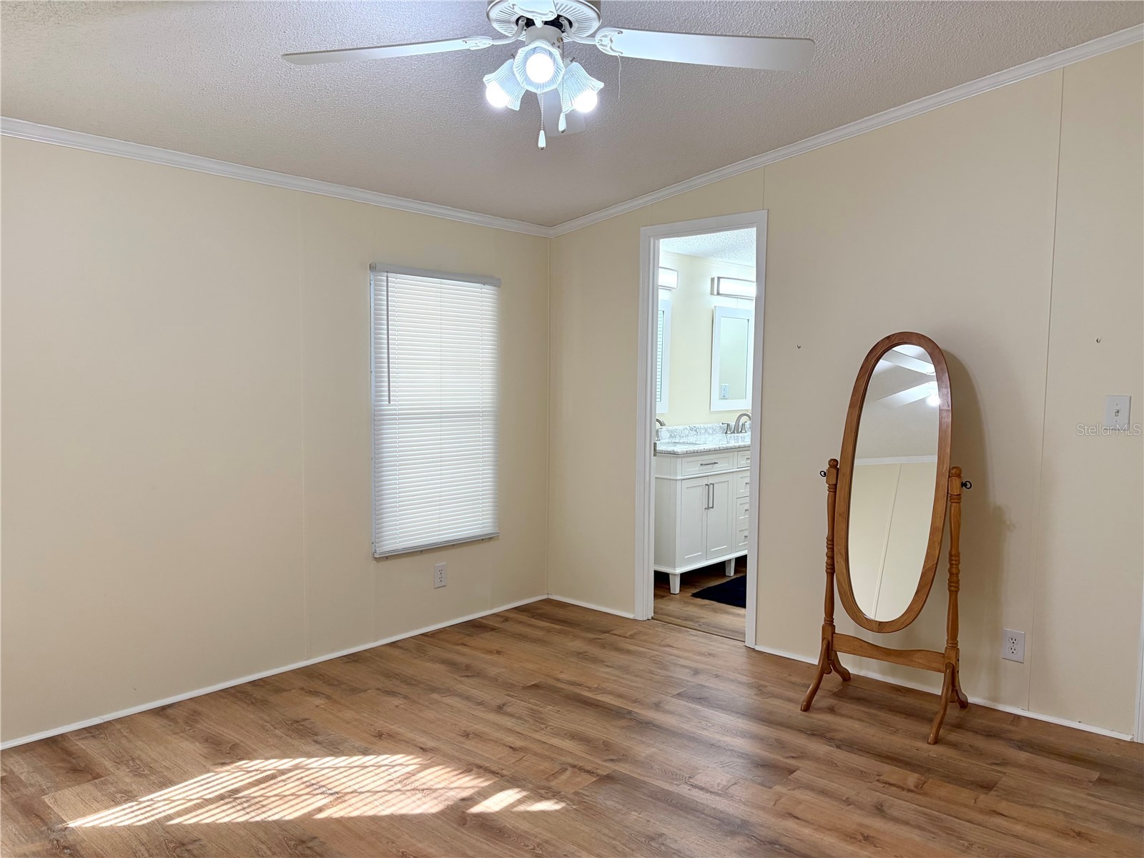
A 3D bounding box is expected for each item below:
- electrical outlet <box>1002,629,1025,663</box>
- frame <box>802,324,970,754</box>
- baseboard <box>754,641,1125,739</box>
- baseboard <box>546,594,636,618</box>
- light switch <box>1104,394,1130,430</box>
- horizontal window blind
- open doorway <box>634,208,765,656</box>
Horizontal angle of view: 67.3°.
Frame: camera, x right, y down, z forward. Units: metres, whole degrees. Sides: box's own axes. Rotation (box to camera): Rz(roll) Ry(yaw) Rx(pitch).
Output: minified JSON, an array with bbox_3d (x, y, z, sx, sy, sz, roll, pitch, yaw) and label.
[{"bbox_3d":[1.753,0.858,3.405,0.079,0.121,0.010,4,5,41],"label":"electrical outlet"},{"bbox_3d":[1.261,0.369,3.393,0.599,1.507,0.499,4,5,38],"label":"frame"},{"bbox_3d":[1.476,1.098,3.662,1.547,0.023,0.014,4,5,41],"label":"baseboard"},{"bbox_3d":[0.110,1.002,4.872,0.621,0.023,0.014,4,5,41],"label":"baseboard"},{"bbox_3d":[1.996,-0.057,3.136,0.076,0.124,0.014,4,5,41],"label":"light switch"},{"bbox_3d":[-0.672,-0.093,4.339,0.050,1.383,0.828,4,5,41],"label":"horizontal window blind"},{"bbox_3d":[0.664,0.000,4.387,0.742,2.099,0.125,4,5,41],"label":"open doorway"}]

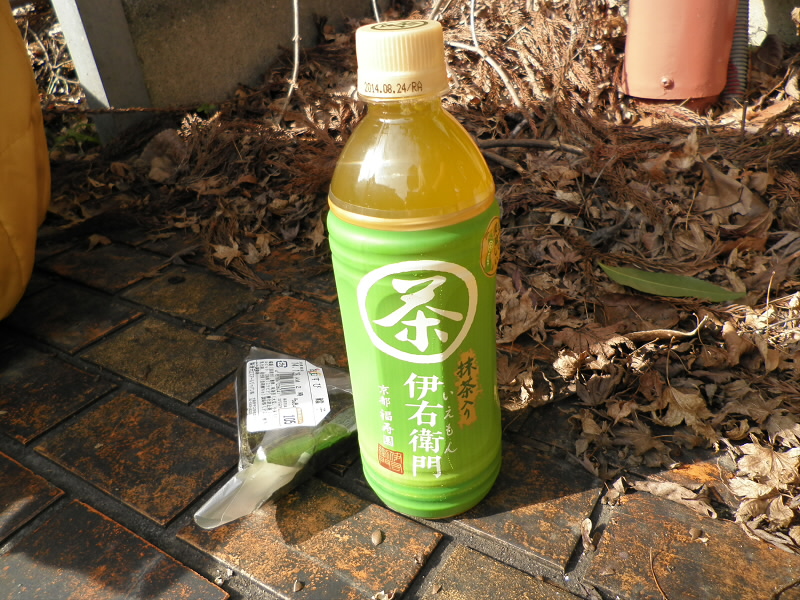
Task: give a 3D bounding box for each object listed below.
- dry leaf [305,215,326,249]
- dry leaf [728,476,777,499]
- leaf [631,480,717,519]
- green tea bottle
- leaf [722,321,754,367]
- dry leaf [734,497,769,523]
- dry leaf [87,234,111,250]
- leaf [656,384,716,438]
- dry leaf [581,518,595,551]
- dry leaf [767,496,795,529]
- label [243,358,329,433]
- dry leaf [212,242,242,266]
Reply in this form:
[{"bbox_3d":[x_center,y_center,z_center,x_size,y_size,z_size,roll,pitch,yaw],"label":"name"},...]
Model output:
[{"bbox_3d":[-0.071,-0.057,0.521,0.017,0.028,0.010,-5,-11,0],"label":"dry leaf"},{"bbox_3d":[0.152,0.081,0.269,0.019,0.010,0.007,-5,44,0],"label":"dry leaf"},{"bbox_3d":[0.121,0.088,0.277,0.035,0.010,0.014,6,31,19],"label":"leaf"},{"bbox_3d":[0.008,-0.005,0.263,0.069,0.206,0.069,-4,29,2],"label":"green tea bottle"},{"bbox_3d":[0.186,0.024,0.343,0.013,0.012,0.024,-5,69,0],"label":"leaf"},{"bbox_3d":[0.150,0.089,0.265,0.012,0.010,0.009,-5,59,0],"label":"dry leaf"},{"bbox_3d":[-0.292,-0.056,0.605,0.021,0.008,0.017,-5,49,0],"label":"dry leaf"},{"bbox_3d":[0.142,0.056,0.312,0.025,0.012,0.026,-5,59,0],"label":"leaf"},{"bbox_3d":[0.079,0.099,0.263,0.004,0.007,0.012,-5,59,0],"label":"dry leaf"},{"bbox_3d":[0.160,0.089,0.261,0.007,0.010,0.012,-5,64,0],"label":"dry leaf"},{"bbox_3d":[-0.060,0.048,0.332,0.041,0.002,0.064,-3,28,-12],"label":"label"},{"bbox_3d":[-0.149,-0.039,0.539,0.024,0.010,0.022,-5,54,0],"label":"dry leaf"}]

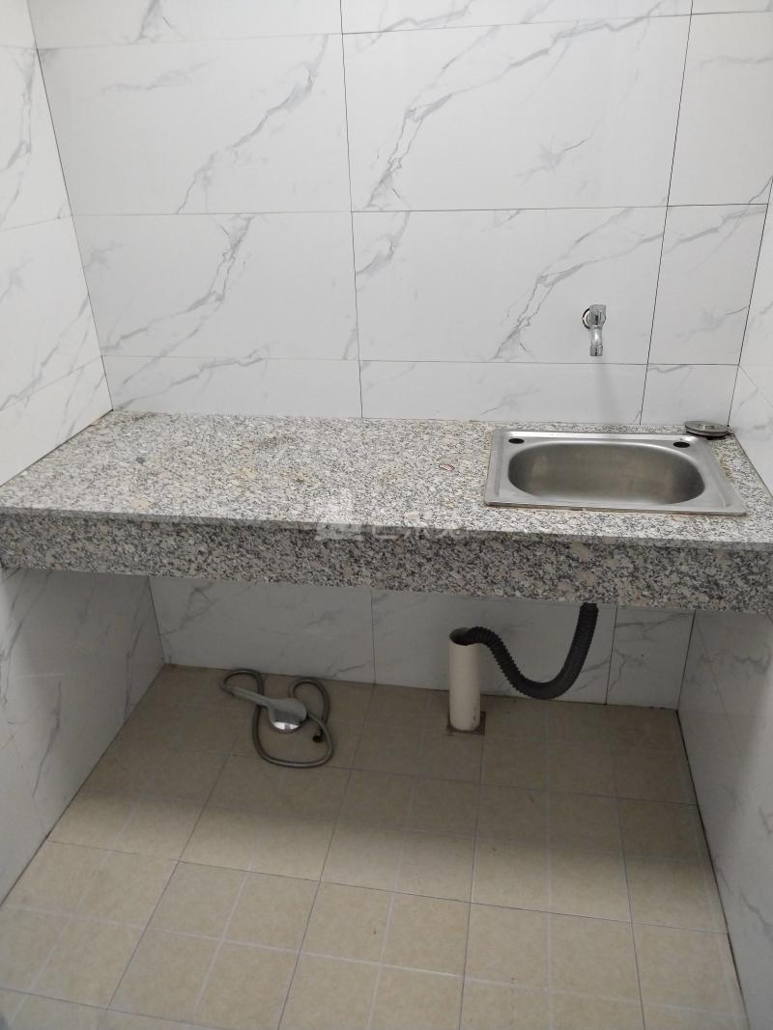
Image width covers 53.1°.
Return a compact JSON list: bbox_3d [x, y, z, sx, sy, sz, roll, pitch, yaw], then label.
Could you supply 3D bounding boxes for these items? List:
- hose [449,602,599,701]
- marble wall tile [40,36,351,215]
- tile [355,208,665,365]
[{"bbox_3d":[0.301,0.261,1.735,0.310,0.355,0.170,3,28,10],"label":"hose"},{"bbox_3d":[-0.371,-0.756,1.526,0.602,0.301,0.010,3,28,10],"label":"marble wall tile"},{"bbox_3d":[0.233,-0.457,1.559,0.600,0.300,0.010,3,28,10],"label":"tile"}]

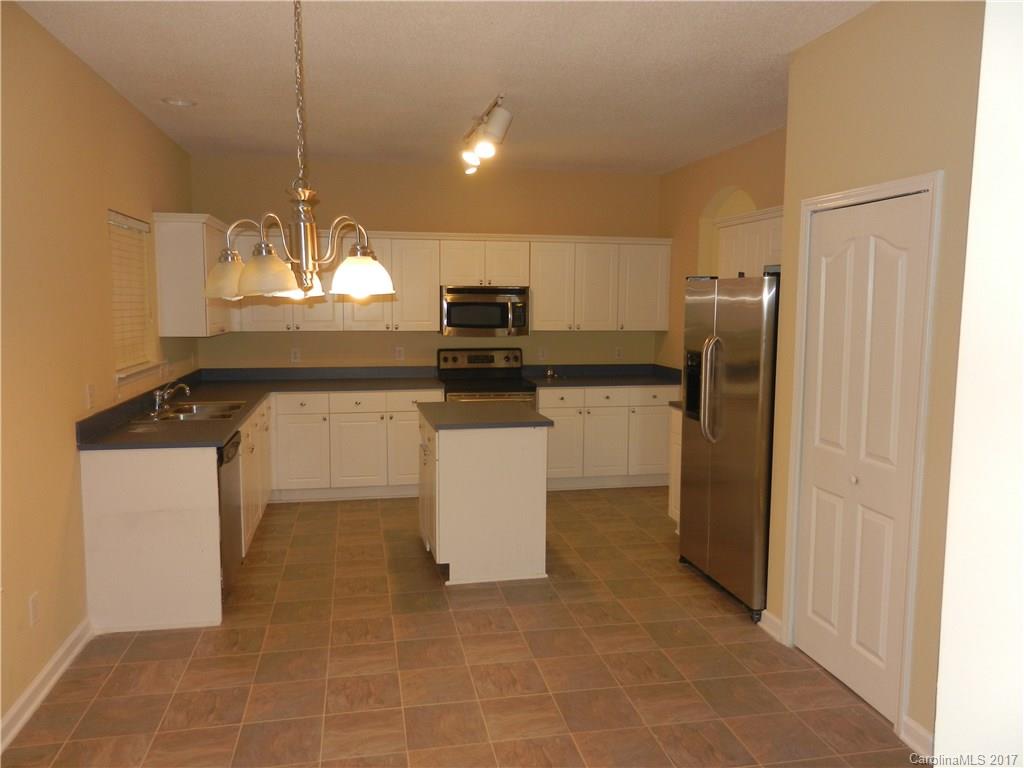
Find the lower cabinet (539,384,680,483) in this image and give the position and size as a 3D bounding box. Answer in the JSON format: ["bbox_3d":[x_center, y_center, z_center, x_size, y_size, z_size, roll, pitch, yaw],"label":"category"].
[{"bbox_3d":[0.781,0.423,6.601,1.255,0.836,0.600,-1,6,-12],"label":"lower cabinet"}]

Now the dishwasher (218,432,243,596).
[{"bbox_3d":[-1.754,0.710,3.845,0.600,0.840,0.610,-1,6,-12],"label":"dishwasher"}]

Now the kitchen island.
[{"bbox_3d":[-0.198,0.631,4.618,0.680,0.914,0.965,-1,6,-12],"label":"kitchen island"}]

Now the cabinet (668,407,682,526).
[{"bbox_3d":[1.448,0.624,4.887,0.607,0.898,0.617,-1,6,-12],"label":"cabinet"}]

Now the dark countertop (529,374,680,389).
[{"bbox_3d":[0.785,-0.007,6.535,1.260,0.042,0.640,-1,6,-12],"label":"dark countertop"}]

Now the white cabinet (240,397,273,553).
[{"bbox_3d":[-1.994,0.586,4.912,0.610,0.836,1.590,-1,6,-12],"label":"white cabinet"}]

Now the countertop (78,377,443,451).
[{"bbox_3d":[-1.335,0.145,4.992,1.955,0.044,2.810,-1,6,-12],"label":"countertop"}]

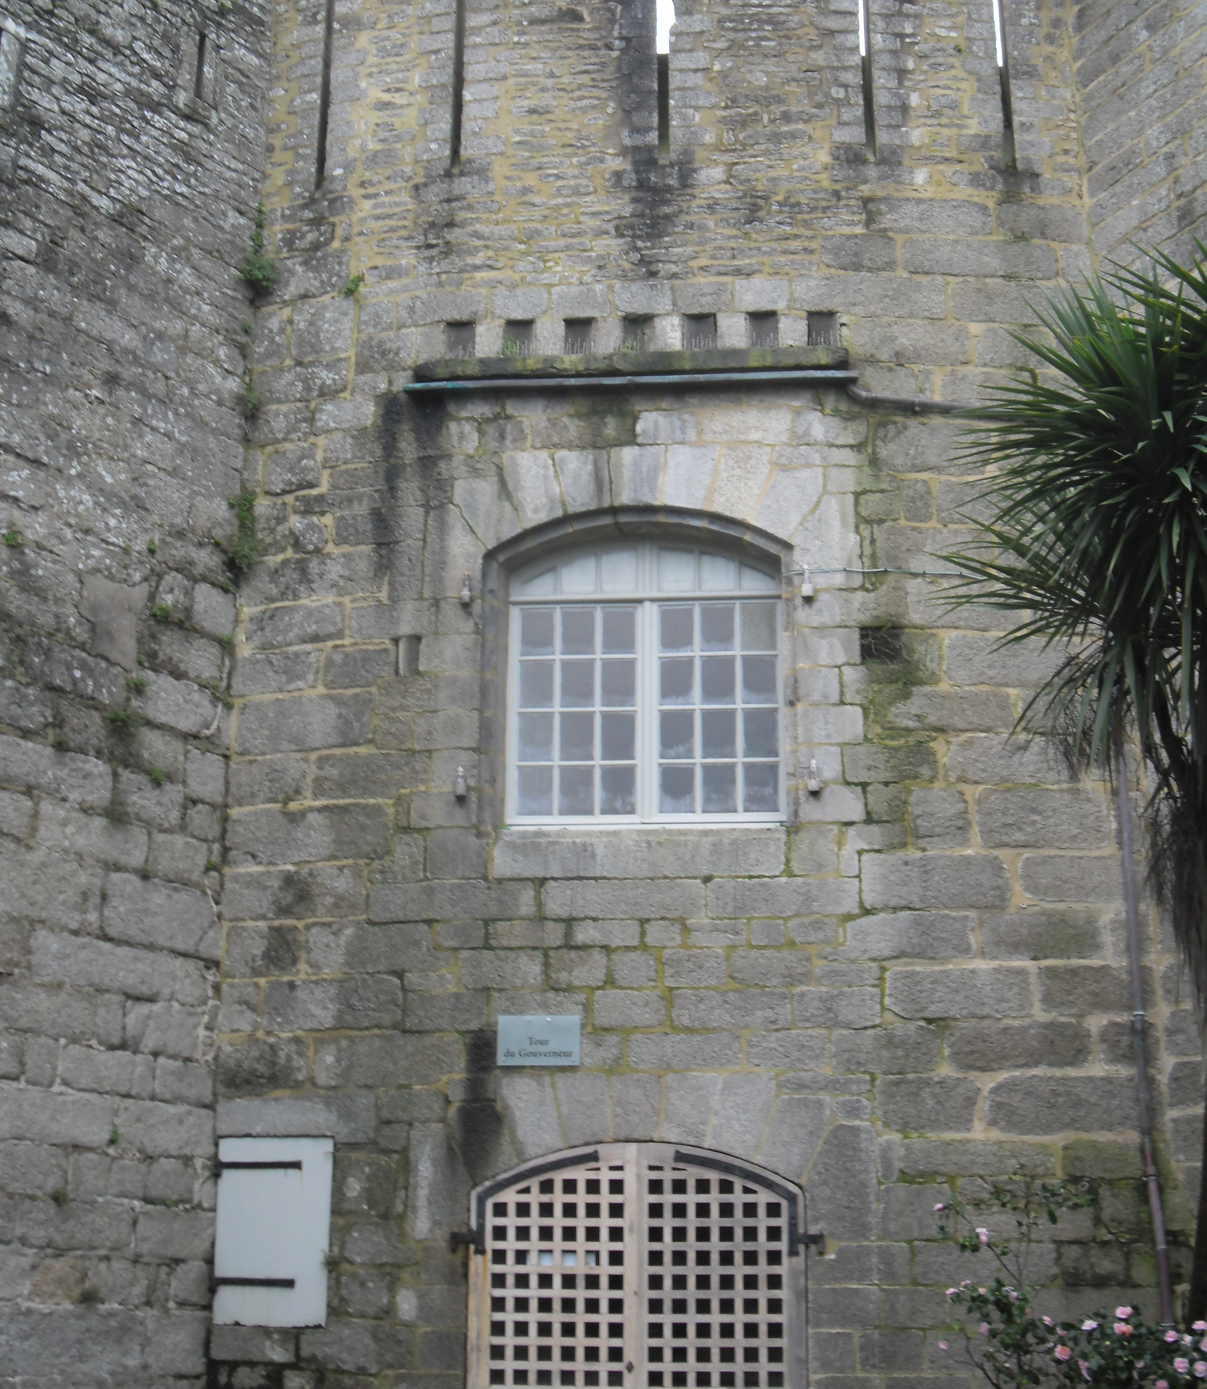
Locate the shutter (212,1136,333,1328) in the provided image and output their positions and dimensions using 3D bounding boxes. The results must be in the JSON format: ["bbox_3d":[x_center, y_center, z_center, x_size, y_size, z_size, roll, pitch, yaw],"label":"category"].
[{"bbox_3d":[-2.073,3.357,12.816,0.770,1.142,0.050,-5,-15,18],"label":"shutter"}]

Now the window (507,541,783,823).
[{"bbox_3d":[0.277,-0.092,13.501,1.830,1.930,0.100,-1,-15,5],"label":"window"}]

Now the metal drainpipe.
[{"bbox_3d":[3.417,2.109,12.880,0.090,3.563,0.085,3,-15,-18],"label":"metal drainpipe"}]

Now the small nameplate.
[{"bbox_3d":[-0.395,2.135,12.621,0.518,0.309,0.015,-2,-15,7],"label":"small nameplate"}]

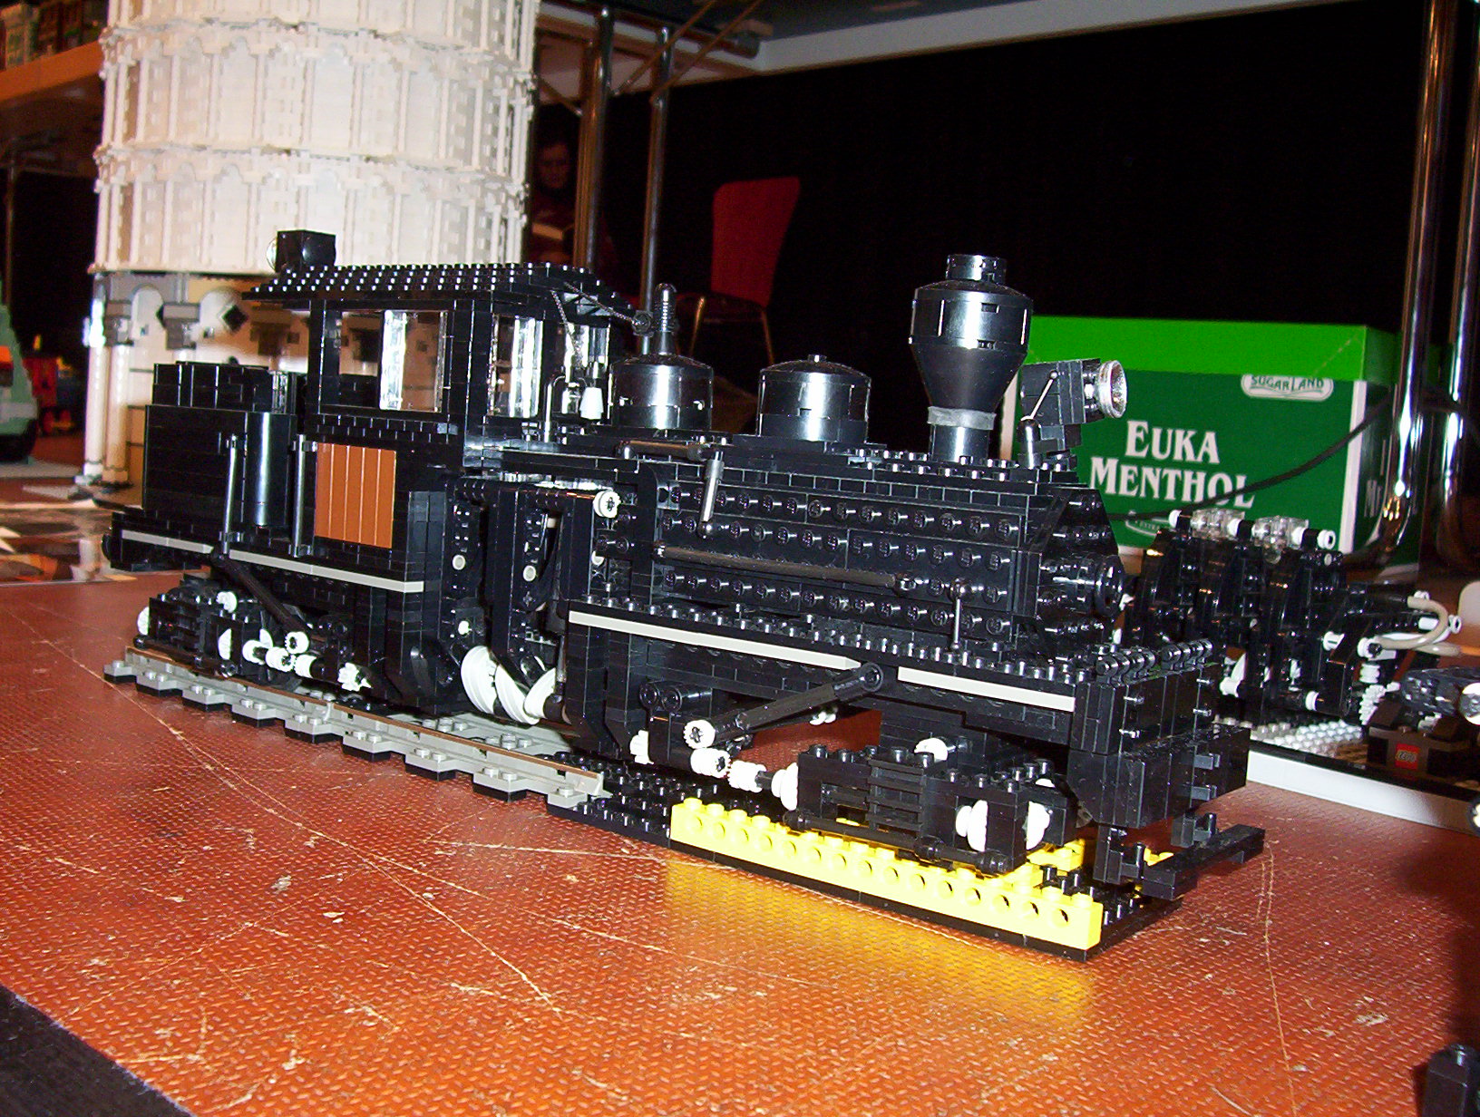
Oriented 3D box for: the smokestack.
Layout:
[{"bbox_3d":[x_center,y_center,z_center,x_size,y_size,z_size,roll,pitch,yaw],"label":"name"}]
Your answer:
[{"bbox_3d":[0.061,-0.053,0.487,0.032,0.055,0.032,3,6,0],"label":"smokestack"}]

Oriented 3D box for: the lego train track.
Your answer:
[{"bbox_3d":[-0.065,0.064,0.598,0.429,0.015,0.061,8,8,39],"label":"lego train track"}]

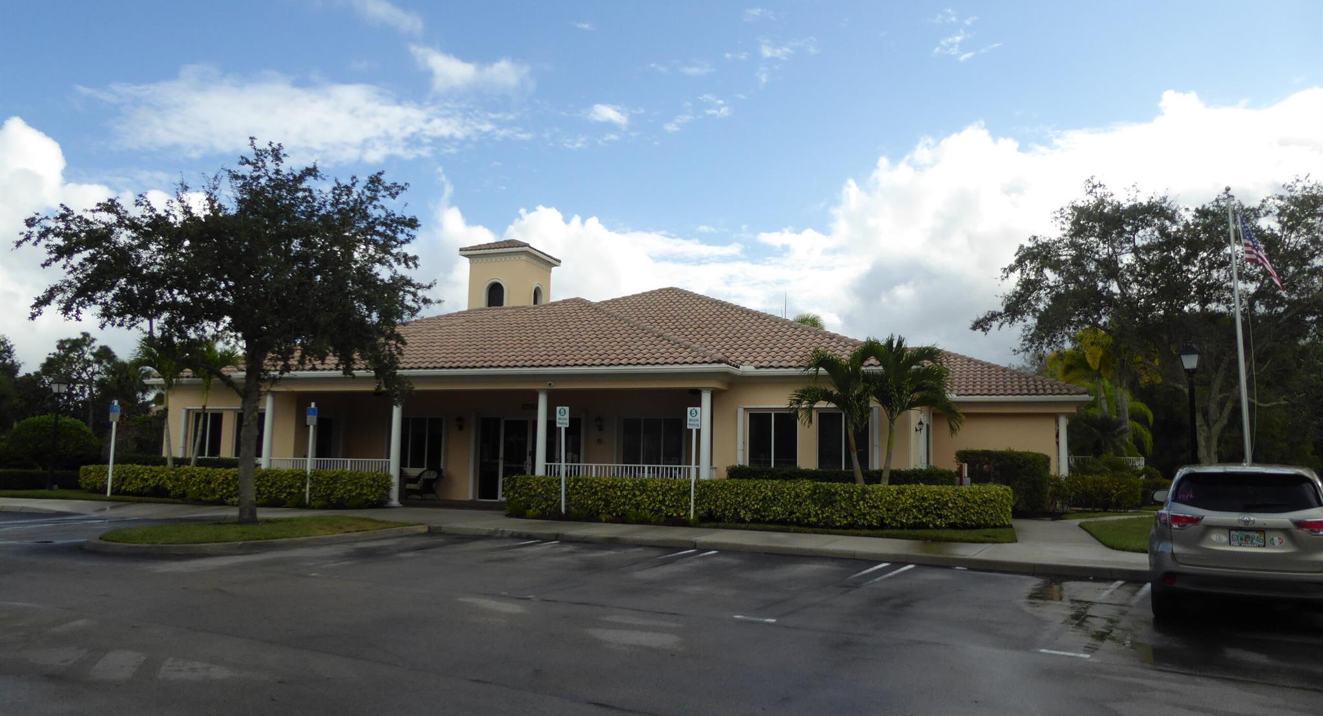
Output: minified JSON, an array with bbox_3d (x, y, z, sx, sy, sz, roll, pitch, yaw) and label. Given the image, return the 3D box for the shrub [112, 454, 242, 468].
[{"bbox_3d":[-13.022,3.307,25.461,4.903,1.078,0.850,-1,-7,18],"label":"shrub"}]

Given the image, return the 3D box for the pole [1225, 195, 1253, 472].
[{"bbox_3d":[11.174,-0.043,17.632,0.160,6.659,0.160,-1,-7,18],"label":"pole"}]

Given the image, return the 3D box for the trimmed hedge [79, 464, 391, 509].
[{"bbox_3d":[-11.049,3.264,23.671,9.490,0.830,0.850,-1,-7,18],"label":"trimmed hedge"}]

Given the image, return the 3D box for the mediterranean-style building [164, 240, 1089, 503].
[{"bbox_3d":[-0.324,0.107,29.670,25.800,9.001,17.070,-1,-7,18],"label":"mediterranean-style building"}]

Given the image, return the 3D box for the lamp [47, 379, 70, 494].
[{"bbox_3d":[-17.836,2.232,27.009,0.330,3.294,0.330,-1,-7,18],"label":"lamp"}]

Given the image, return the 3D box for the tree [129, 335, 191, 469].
[{"bbox_3d":[-13.734,1.570,25.355,1.860,4.433,1.860,-1,-7,18],"label":"tree"}]

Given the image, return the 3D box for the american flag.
[{"bbox_3d":[11.728,-2.047,17.900,0.760,1.420,0.360,-1,-7,18],"label":"american flag"}]

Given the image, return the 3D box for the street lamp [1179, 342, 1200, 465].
[{"bbox_3d":[9.858,1.397,17.018,0.330,3.401,0.330,-1,-7,18],"label":"street lamp"}]

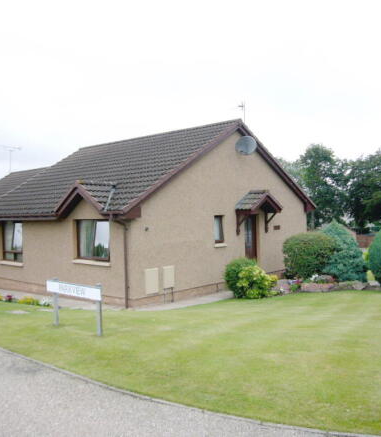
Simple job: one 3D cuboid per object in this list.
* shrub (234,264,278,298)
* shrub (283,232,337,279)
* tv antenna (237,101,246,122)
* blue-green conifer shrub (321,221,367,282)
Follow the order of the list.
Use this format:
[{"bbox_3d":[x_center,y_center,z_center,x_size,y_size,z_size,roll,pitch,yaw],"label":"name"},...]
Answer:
[{"bbox_3d":[1.918,1.735,13.700,1.200,0.950,1.100,-1,1,8],"label":"shrub"},{"bbox_3d":[4.199,1.327,16.500,1.900,1.650,1.800,-1,1,14],"label":"shrub"},{"bbox_3d":[1.687,-3.540,15.600,0.350,0.780,0.200,-1,1,0],"label":"tv antenna"},{"bbox_3d":[5.227,1.083,15.900,1.550,2.100,1.500,-1,1,18],"label":"blue-green conifer shrub"}]

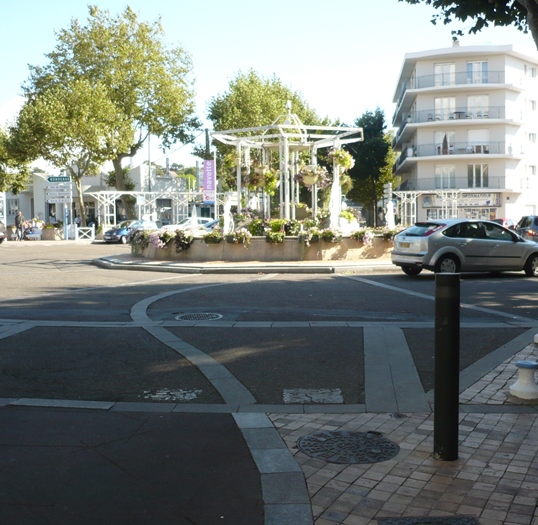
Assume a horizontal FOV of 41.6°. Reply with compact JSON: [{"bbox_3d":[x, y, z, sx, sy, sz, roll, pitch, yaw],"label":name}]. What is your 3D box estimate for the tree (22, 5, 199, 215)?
[{"bbox_3d":[-10.614,-9.294,47.490,12.071,15.691,11.500,0,4,0],"label":"tree"}]

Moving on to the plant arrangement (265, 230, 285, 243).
[{"bbox_3d":[0.203,-0.812,22.100,0.630,0.400,0.380,0,4,1],"label":"plant arrangement"}]

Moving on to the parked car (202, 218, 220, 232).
[{"bbox_3d":[-3.068,-1.993,43.000,4.000,1.470,1.720,-4,5,-44],"label":"parked car"}]

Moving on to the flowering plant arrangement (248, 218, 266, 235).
[{"bbox_3d":[-0.383,-1.150,23.600,0.660,0.620,0.600,0,4,0],"label":"flowering plant arrangement"}]

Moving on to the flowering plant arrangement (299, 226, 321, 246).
[{"bbox_3d":[1.302,-0.815,22.200,0.680,0.600,0.420,-1,4,-6],"label":"flowering plant arrangement"}]

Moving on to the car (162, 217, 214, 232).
[{"bbox_3d":[-5.118,-2.117,45.000,3.900,1.470,1.700,-3,5,-41],"label":"car"}]

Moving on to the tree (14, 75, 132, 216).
[{"bbox_3d":[-12.641,-6.432,46.000,7.400,10.000,7.000,0,4,0],"label":"tree"}]

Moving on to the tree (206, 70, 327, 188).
[{"bbox_3d":[-0.167,-7.675,50.607,8.791,11.919,8.500,0,4,0],"label":"tree"}]

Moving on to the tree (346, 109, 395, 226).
[{"bbox_3d":[6.129,-5.246,42.751,3.300,8.015,3.200,0,4,0],"label":"tree"}]

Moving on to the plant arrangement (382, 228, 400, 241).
[{"bbox_3d":[3.741,-0.862,21.792,0.650,0.369,0.450,-3,4,-32],"label":"plant arrangement"}]

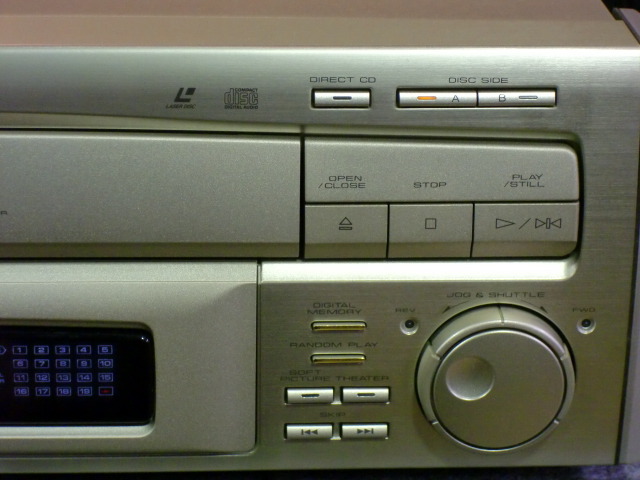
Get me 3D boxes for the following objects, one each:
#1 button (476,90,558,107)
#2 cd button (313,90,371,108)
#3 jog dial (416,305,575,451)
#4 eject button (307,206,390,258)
[{"bbox_3d":[0.052,-0.037,0.543,0.020,0.004,0.003,0,23,-4],"label":"button"},{"bbox_3d":[0.006,-0.037,0.540,0.014,0.004,0.003,0,23,-4],"label":"cd button"},{"bbox_3d":[0.049,0.040,0.571,0.044,0.044,0.009,0,23,-4],"label":"jog dial"},{"bbox_3d":[0.007,-0.003,0.557,0.022,0.016,0.006,0,23,-4],"label":"eject button"}]

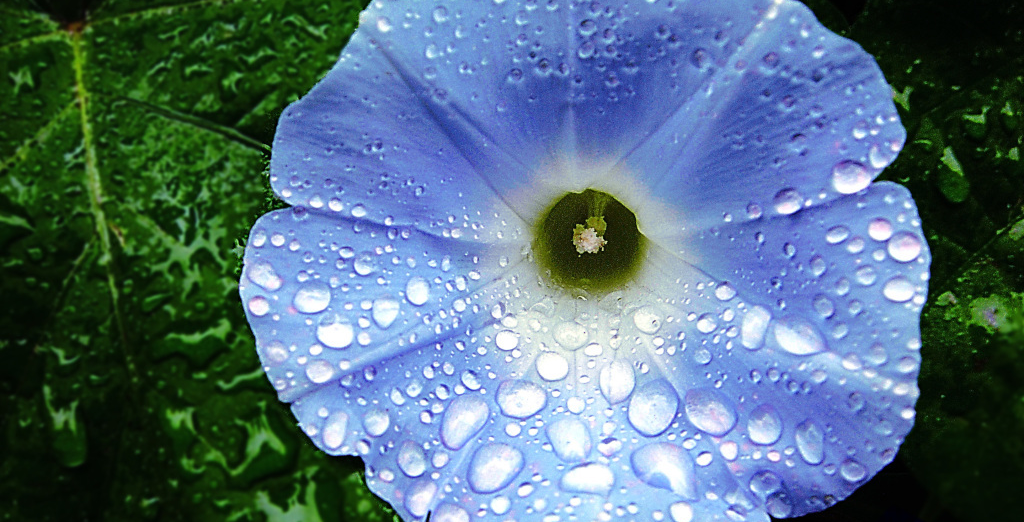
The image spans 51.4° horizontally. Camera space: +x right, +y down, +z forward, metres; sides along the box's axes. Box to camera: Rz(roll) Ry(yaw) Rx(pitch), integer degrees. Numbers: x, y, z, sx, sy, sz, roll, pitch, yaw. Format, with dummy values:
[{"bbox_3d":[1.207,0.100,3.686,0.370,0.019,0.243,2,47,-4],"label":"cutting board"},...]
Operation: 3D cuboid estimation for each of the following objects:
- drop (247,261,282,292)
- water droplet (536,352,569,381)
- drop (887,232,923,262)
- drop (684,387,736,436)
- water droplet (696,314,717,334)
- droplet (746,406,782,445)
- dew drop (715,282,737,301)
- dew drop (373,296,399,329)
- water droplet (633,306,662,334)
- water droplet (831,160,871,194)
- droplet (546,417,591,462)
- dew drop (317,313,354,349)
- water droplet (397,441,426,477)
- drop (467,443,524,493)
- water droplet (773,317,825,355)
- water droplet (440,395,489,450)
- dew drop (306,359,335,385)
[{"bbox_3d":[-0.030,0.002,0.130,0.005,0.002,0.003,37,67,-5],"label":"drop"},{"bbox_3d":[0.005,0.013,0.133,0.004,0.002,0.004,2,61,-4],"label":"water droplet"},{"bbox_3d":[0.050,-0.002,0.134,0.004,0.002,0.004,0,83,12],"label":"drop"},{"bbox_3d":[0.024,0.018,0.126,0.007,0.002,0.005,32,75,18],"label":"drop"},{"bbox_3d":[0.024,0.008,0.133,0.002,0.001,0.002,-6,66,13],"label":"water droplet"},{"bbox_3d":[0.032,0.021,0.136,0.004,0.002,0.005,-10,74,6],"label":"droplet"},{"bbox_3d":[0.026,0.004,0.131,0.003,0.001,0.003,-3,74,11],"label":"dew drop"},{"bbox_3d":[-0.016,0.007,0.135,0.003,0.002,0.004,0,78,-18],"label":"dew drop"},{"bbox_3d":[0.017,0.007,0.132,0.004,0.002,0.004,-3,68,8],"label":"water droplet"},{"bbox_3d":[0.043,-0.011,0.135,0.005,0.002,0.004,0,86,12],"label":"water droplet"},{"bbox_3d":[0.007,0.023,0.136,0.006,0.002,0.006,0,72,-1],"label":"droplet"},{"bbox_3d":[-0.021,0.009,0.130,0.005,0.002,0.004,6,70,-15],"label":"dew drop"},{"bbox_3d":[-0.013,0.025,0.135,0.004,0.002,0.005,-15,77,-12],"label":"water droplet"},{"bbox_3d":[-0.002,0.024,0.124,0.007,0.002,0.005,-36,74,-18],"label":"drop"},{"bbox_3d":[0.035,0.009,0.130,0.007,0.003,0.004,23,78,23],"label":"water droplet"},{"bbox_3d":[-0.006,0.019,0.126,0.005,0.002,0.007,30,67,5],"label":"water droplet"},{"bbox_3d":[-0.024,0.014,0.135,0.004,0.002,0.003,0,78,-11],"label":"dew drop"}]

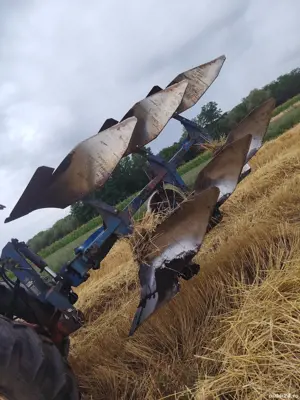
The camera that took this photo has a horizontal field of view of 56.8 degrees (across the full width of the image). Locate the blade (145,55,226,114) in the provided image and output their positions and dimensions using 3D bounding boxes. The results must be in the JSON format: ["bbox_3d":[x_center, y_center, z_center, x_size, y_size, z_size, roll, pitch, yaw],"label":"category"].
[{"bbox_3d":[0.372,-1.333,3.486,1.378,0.403,0.298,-37,0,5],"label":"blade"}]

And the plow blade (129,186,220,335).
[{"bbox_3d":[0.135,0.516,2.366,1.438,0.408,0.298,-60,-2,4],"label":"plow blade"}]

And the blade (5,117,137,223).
[{"bbox_3d":[-0.670,-0.194,2.382,1.438,0.403,0.298,-37,0,5],"label":"blade"}]

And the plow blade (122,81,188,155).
[{"bbox_3d":[-0.129,-0.778,2.932,1.378,0.403,0.298,-37,0,5],"label":"plow blade"}]

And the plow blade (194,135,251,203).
[{"bbox_3d":[0.661,-0.081,2.916,1.378,0.408,0.298,-60,-2,4],"label":"plow blade"}]

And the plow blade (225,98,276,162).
[{"bbox_3d":[1.162,-0.635,3.470,1.378,0.408,0.298,-60,-2,4],"label":"plow blade"}]

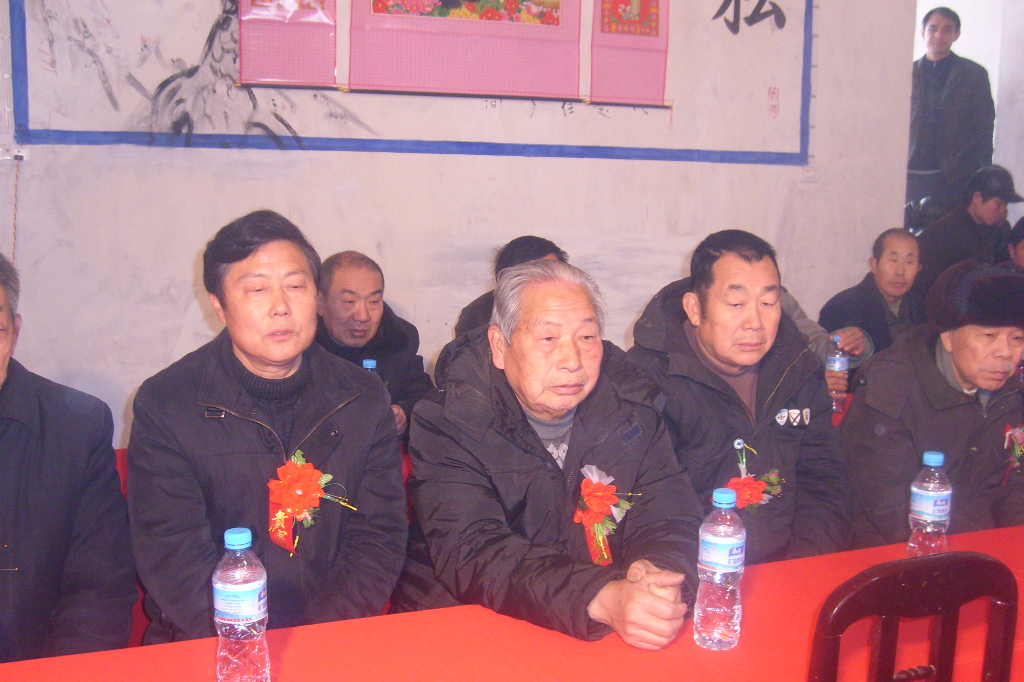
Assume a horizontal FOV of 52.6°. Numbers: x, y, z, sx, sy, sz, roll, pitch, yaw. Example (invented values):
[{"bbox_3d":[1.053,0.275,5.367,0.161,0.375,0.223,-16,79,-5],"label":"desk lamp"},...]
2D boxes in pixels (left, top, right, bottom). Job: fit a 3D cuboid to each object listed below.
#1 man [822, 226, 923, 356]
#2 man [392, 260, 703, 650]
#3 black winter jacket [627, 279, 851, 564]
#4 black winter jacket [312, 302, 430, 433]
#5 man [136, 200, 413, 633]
[{"bbox_3d":[1.226,0.300,3.238,0.500,1.290,0.720,-1,7,-10],"label":"man"},{"bbox_3d":[0.065,0.487,1.748,0.490,1.260,0.720,-3,7,-28],"label":"man"},{"bbox_3d":[0.408,0.247,1.981,0.510,0.730,0.420,-1,8,-14],"label":"black winter jacket"},{"bbox_3d":[-0.401,0.252,2.519,0.490,0.670,0.400,-3,7,-22],"label":"black winter jacket"},{"bbox_3d":[-0.340,0.477,1.575,0.490,1.320,0.720,-2,7,-19],"label":"man"}]

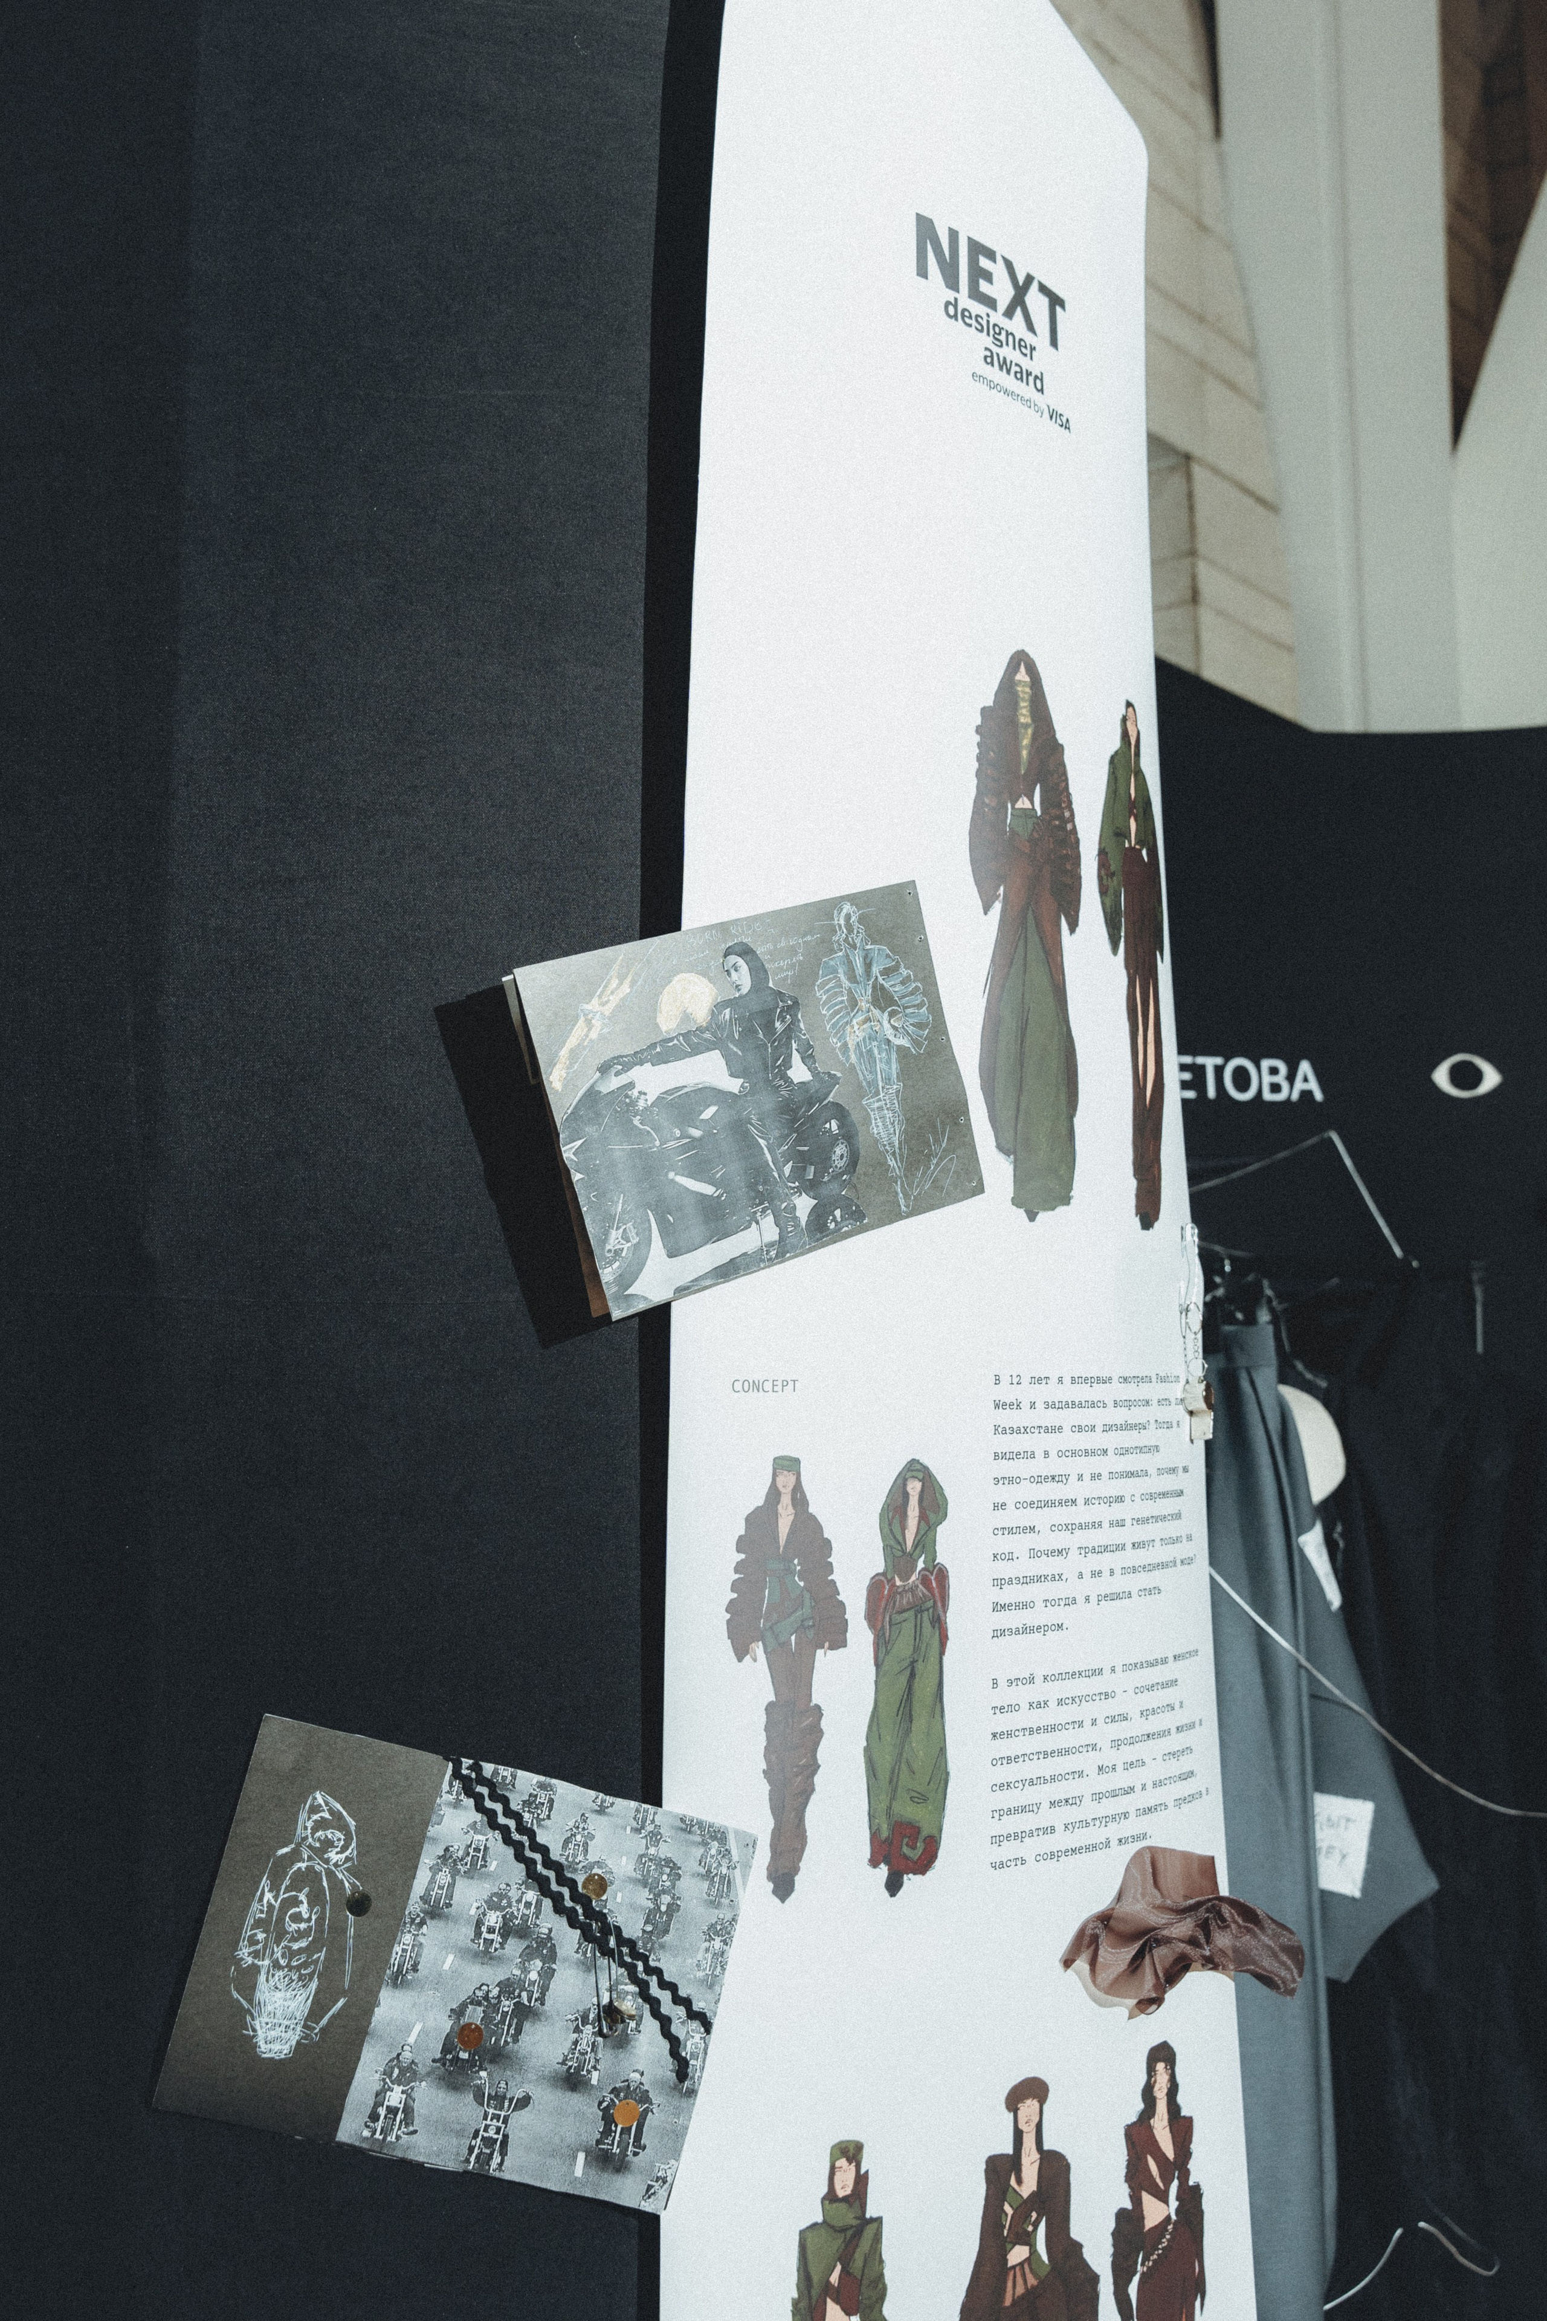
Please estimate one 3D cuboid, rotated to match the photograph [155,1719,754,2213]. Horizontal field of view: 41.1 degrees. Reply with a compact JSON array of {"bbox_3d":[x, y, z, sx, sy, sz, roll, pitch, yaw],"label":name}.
[{"bbox_3d":[-0.172,0.454,1.161,0.293,0.213,0.010,18,-9,-12],"label":"photograph"}]

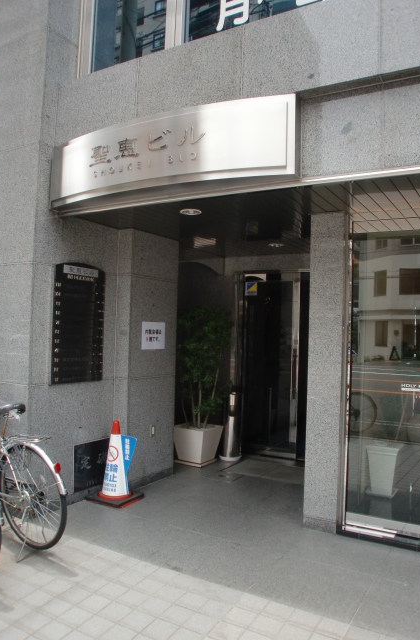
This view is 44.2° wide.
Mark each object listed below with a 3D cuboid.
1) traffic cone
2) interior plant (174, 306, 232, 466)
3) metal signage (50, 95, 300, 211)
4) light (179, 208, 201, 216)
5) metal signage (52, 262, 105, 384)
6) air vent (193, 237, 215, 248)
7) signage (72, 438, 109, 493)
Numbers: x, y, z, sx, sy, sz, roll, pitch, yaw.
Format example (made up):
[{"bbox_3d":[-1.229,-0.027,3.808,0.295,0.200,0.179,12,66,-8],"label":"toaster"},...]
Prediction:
[{"bbox_3d":[-0.830,1.247,4.628,0.385,0.698,0.376,1,-2,31],"label":"traffic cone"},{"bbox_3d":[-0.097,0.762,6.111,0.680,1.815,0.680,1,-2,31],"label":"interior plant"},{"bbox_3d":[-0.416,-1.169,3.754,2.183,0.503,0.319,1,-2,31],"label":"metal signage"},{"bbox_3d":[-0.150,-0.859,4.112,0.175,0.050,0.175,2,-2,0],"label":"light"},{"bbox_3d":[-1.106,0.028,4.460,0.035,1.025,0.581,1,-2,31],"label":"metal signage"},{"bbox_3d":[-0.055,-0.846,5.648,0.240,0.050,0.400,2,-1,0],"label":"air vent"},{"bbox_3d":[-1.039,1.291,4.611,0.025,0.407,0.441,1,-2,31],"label":"signage"}]

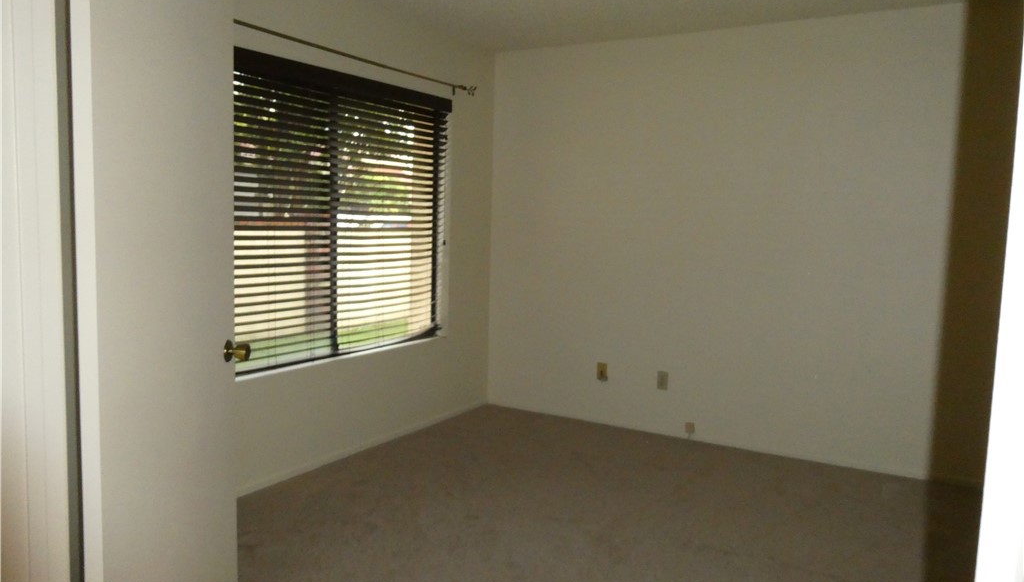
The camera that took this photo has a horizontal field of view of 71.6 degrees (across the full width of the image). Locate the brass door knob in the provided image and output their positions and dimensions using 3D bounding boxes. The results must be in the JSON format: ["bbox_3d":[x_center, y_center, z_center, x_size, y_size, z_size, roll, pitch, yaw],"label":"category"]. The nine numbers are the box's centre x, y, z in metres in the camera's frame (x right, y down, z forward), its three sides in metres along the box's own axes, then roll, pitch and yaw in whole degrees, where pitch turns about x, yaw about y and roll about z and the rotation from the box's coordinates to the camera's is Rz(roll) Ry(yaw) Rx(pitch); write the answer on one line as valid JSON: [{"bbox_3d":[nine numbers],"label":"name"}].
[{"bbox_3d":[-0.798,0.177,2.080,0.062,0.065,0.065,1,5,-2],"label":"brass door knob"}]

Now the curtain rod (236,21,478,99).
[{"bbox_3d":[-0.790,-1.183,3.631,0.090,0.080,2.200,5,6,30],"label":"curtain rod"}]

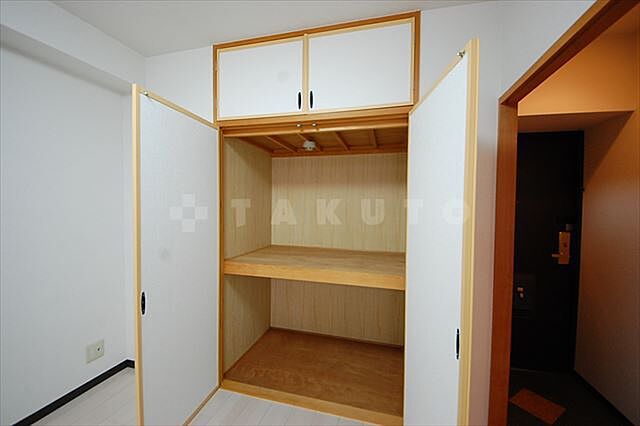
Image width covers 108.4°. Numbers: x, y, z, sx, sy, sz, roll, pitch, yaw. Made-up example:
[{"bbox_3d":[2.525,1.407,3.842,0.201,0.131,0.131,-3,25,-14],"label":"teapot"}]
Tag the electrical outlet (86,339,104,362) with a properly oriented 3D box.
[{"bbox_3d":[-1.594,0.984,1.645,0.011,0.120,0.113,1,2,14],"label":"electrical outlet"}]

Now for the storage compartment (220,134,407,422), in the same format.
[{"bbox_3d":[0.000,0.361,1.816,1.220,1.760,0.740,1,2,14],"label":"storage compartment"}]

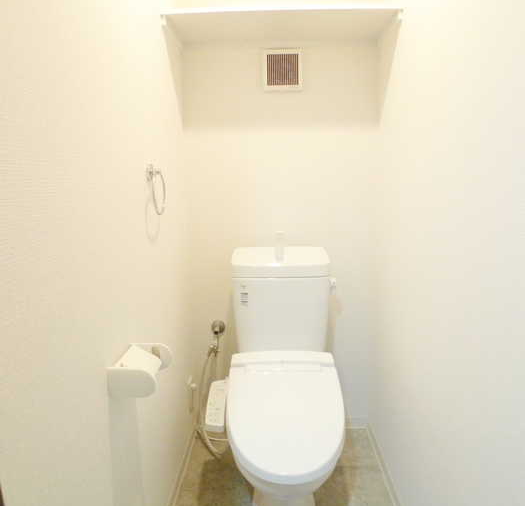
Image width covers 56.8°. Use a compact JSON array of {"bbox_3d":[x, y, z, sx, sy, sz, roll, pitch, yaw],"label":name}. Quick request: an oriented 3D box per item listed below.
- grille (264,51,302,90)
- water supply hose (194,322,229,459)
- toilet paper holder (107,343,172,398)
[{"bbox_3d":[0.083,-0.738,1.967,0.158,0.164,0.035,0,10,1],"label":"grille"},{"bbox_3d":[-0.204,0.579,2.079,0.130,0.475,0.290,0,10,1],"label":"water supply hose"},{"bbox_3d":[-0.285,0.272,1.159,0.108,0.069,0.173,0,10,1],"label":"toilet paper holder"}]

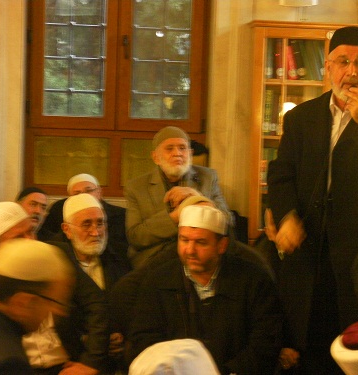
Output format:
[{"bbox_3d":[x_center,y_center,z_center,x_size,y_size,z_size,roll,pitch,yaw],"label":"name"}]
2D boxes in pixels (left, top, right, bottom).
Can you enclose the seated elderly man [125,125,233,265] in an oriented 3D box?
[{"bbox_3d":[-0.014,0.347,5.930,0.560,1.260,0.780,1,5,-14],"label":"seated elderly man"}]

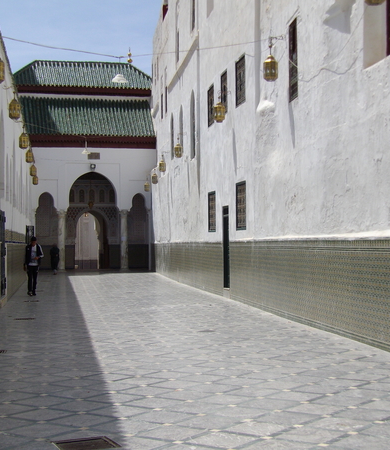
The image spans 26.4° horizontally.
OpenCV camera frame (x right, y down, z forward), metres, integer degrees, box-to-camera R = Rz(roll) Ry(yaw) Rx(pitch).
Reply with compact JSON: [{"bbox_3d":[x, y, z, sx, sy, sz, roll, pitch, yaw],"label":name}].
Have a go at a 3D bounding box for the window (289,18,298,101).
[{"bbox_3d":[1.889,-3.103,15.761,0.130,1.492,0.600,-1,-1,-9],"label":"window"}]

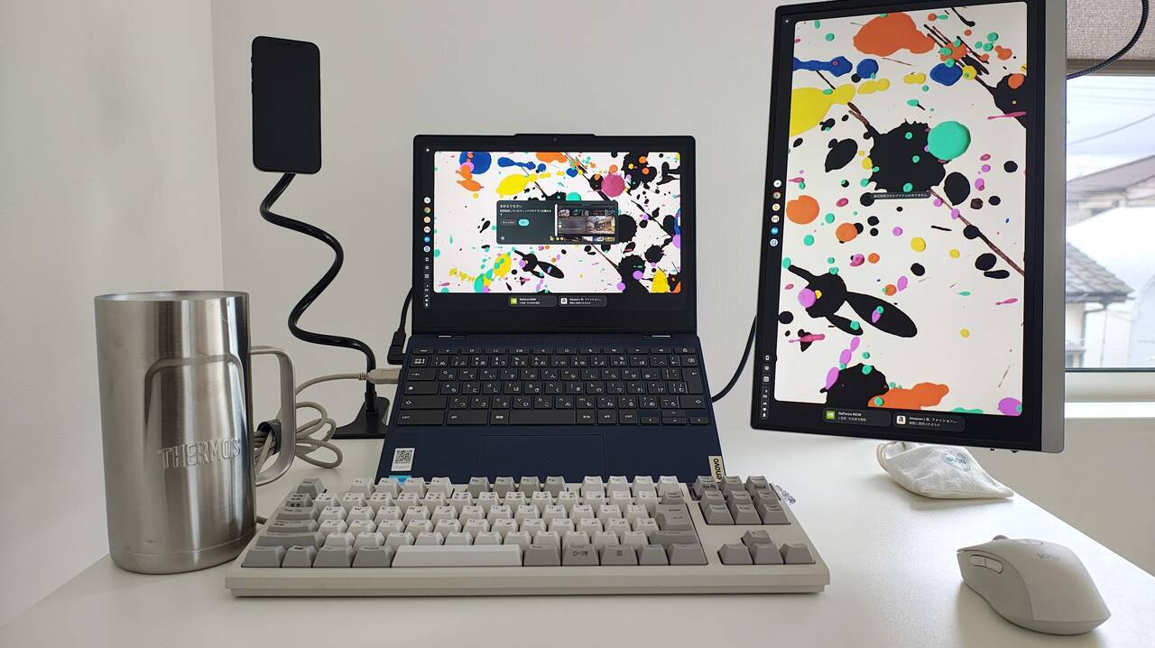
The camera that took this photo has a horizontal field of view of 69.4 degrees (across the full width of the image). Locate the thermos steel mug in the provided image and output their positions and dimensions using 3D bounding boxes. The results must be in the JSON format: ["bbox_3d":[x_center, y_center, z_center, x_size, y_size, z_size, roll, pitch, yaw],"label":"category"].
[{"bbox_3d":[-0.261,0.069,0.584,0.126,0.178,0.093,-6,8,-44],"label":"thermos steel mug"}]

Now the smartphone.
[{"bbox_3d":[-0.320,-0.238,0.919,0.071,0.145,0.008,-1,2,-26],"label":"smartphone"}]

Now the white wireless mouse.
[{"bbox_3d":[0.271,0.147,0.504,0.061,0.038,0.105,-1,6,-10],"label":"white wireless mouse"}]

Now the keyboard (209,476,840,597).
[{"bbox_3d":[-0.031,0.140,0.569,0.368,0.039,0.147,0,6,-1],"label":"keyboard"}]

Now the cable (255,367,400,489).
[{"bbox_3d":[-0.243,0.090,0.779,0.160,0.093,0.115,0,6,0],"label":"cable"}]

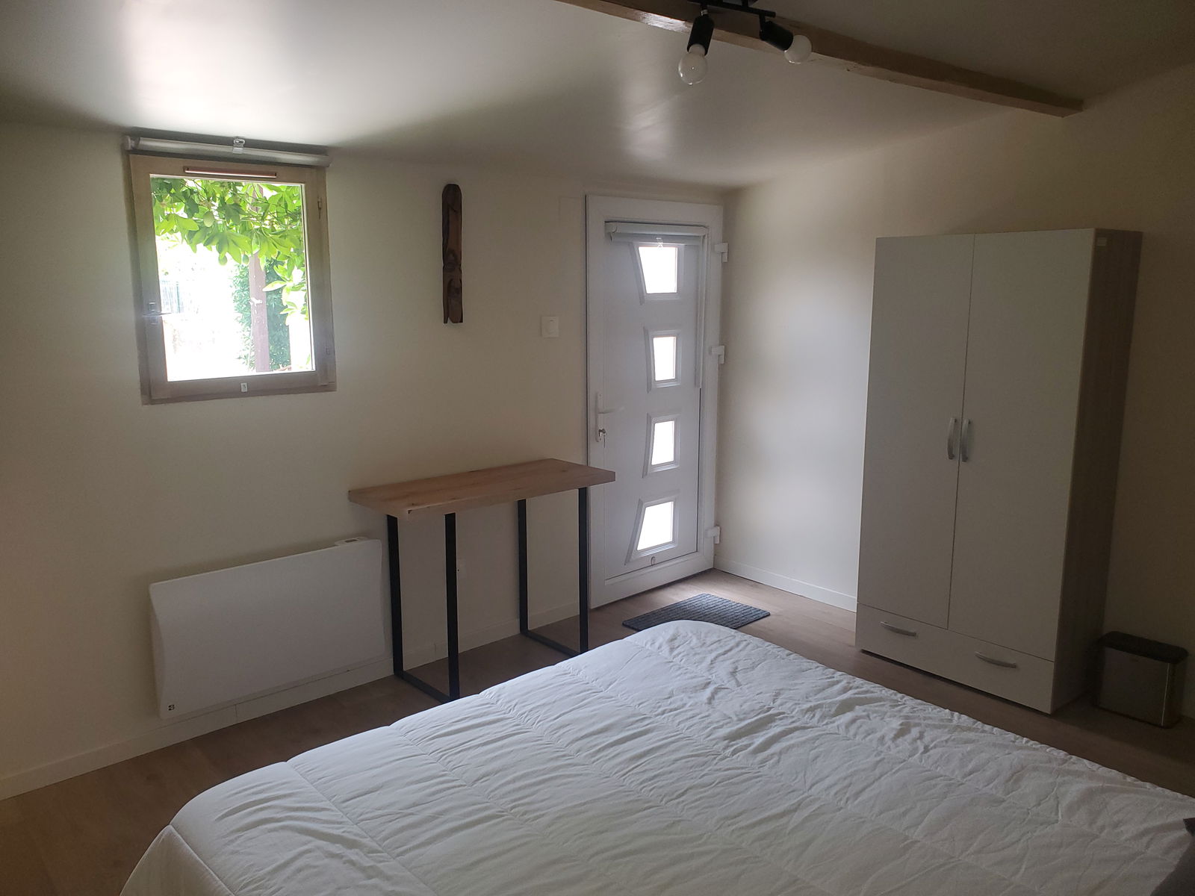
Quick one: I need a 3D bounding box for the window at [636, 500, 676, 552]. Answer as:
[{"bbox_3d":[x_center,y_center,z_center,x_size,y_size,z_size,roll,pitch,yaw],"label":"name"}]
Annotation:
[{"bbox_3d":[0.297,0.393,4.572,0.260,0.219,0.020,-9,13,-42],"label":"window"}]

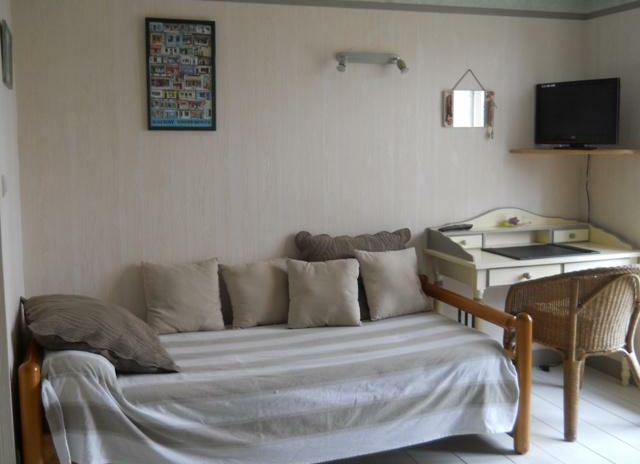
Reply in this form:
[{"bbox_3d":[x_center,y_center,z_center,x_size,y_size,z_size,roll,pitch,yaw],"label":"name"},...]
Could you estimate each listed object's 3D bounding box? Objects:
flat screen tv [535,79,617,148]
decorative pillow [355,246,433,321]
[{"bbox_3d":[1.417,-0.637,3.790,0.130,0.375,0.515,-6,9,-38],"label":"flat screen tv"},{"bbox_3d":[0.400,0.280,3.720,0.360,0.360,0.130,-3,-25,-18],"label":"decorative pillow"}]

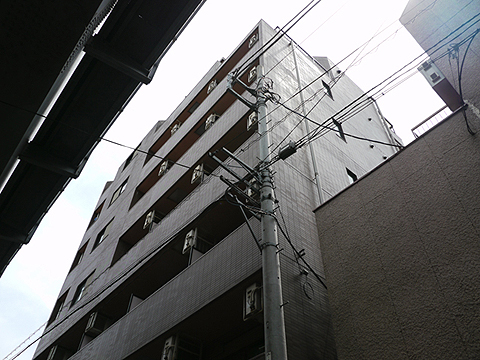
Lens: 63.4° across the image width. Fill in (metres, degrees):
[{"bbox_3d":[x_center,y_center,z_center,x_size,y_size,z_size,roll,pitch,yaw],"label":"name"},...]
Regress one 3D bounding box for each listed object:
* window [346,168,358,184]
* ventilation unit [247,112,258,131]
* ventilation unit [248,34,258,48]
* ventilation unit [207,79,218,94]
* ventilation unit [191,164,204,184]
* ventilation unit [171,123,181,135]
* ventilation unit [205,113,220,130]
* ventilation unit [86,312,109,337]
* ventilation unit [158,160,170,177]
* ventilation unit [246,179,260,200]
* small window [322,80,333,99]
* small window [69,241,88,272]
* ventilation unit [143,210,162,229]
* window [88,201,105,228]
[{"bbox_3d":[3.219,0.124,10.997,0.500,1.040,0.120,33,-56,-24],"label":"window"},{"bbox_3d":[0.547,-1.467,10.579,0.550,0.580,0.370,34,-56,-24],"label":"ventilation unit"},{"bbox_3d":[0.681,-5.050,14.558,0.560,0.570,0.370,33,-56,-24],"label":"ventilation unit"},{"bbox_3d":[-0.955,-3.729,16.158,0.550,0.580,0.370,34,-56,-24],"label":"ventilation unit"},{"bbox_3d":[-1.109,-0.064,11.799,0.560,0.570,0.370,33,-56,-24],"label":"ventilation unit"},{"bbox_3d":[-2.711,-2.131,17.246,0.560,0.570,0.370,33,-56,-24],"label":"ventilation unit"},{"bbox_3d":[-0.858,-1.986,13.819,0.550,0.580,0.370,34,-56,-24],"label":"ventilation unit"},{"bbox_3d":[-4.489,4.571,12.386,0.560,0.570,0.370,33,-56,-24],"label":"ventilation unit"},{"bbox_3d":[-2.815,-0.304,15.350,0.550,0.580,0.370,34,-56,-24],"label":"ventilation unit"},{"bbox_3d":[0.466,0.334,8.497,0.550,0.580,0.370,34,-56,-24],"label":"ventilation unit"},{"bbox_3d":[3.442,-3.523,15.403,0.500,1.050,0.160,34,-56,-24],"label":"small window"},{"bbox_3d":[-7.382,3.602,18.155,0.200,1.400,1.300,34,-56,-24],"label":"small window"},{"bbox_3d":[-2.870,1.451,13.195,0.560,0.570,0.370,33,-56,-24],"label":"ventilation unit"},{"bbox_3d":[-7.516,1.823,20.522,0.150,1.400,1.200,33,-56,-24],"label":"window"}]

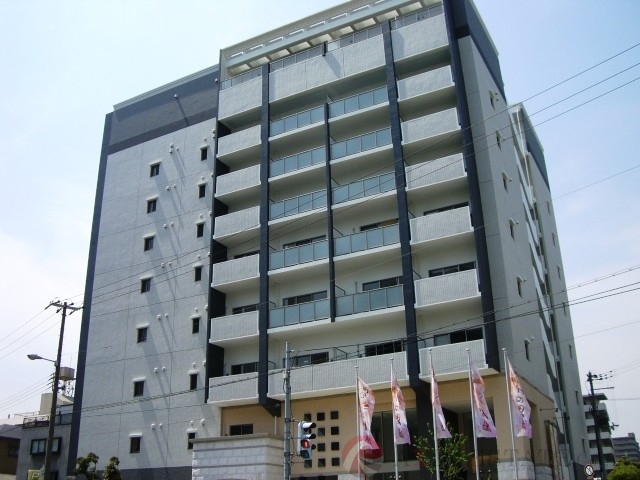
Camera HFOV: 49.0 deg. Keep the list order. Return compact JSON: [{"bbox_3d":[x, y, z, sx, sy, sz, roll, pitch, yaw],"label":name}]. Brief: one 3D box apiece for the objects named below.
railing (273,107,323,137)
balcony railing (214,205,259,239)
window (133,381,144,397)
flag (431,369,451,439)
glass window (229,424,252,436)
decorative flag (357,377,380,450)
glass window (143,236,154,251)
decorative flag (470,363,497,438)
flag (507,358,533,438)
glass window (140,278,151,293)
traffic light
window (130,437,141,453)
[{"bbox_3d":[-1.141,-6.108,36.366,3.259,0.966,0.100,-13,-24,27],"label":"railing"},{"bbox_3d":[-4.222,-0.901,36.352,2.868,1.106,0.150,-13,-24,27],"label":"balcony railing"},{"bbox_3d":[-9.746,8.013,37.858,0.732,0.831,0.100,-13,-24,27],"label":"window"},{"bbox_3d":[3.804,5.129,22.000,0.550,2.150,0.200,1,-21,-7],"label":"flag"},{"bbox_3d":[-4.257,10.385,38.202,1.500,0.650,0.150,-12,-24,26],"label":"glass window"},{"bbox_3d":[1.606,5.630,22.800,0.650,2.300,0.200,1,-21,-7],"label":"decorative flag"},{"bbox_3d":[-11.172,0.228,45.770,0.720,0.850,0.150,-12,-24,26],"label":"glass window"},{"bbox_3d":[5.042,4.950,21.600,0.650,2.300,0.200,1,-21,-7],"label":"decorative flag"},{"bbox_3d":[5.665,4.512,20.000,0.620,2.225,0.200,-9,-22,19],"label":"flag"},{"bbox_3d":[-9.891,2.576,39.969,0.706,0.813,0.100,-13,-24,27],"label":"glass window"},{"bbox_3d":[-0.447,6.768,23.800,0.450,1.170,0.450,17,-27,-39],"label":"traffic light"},{"bbox_3d":[-9.652,10.751,36.782,0.729,0.801,0.100,-13,-24,27],"label":"window"}]

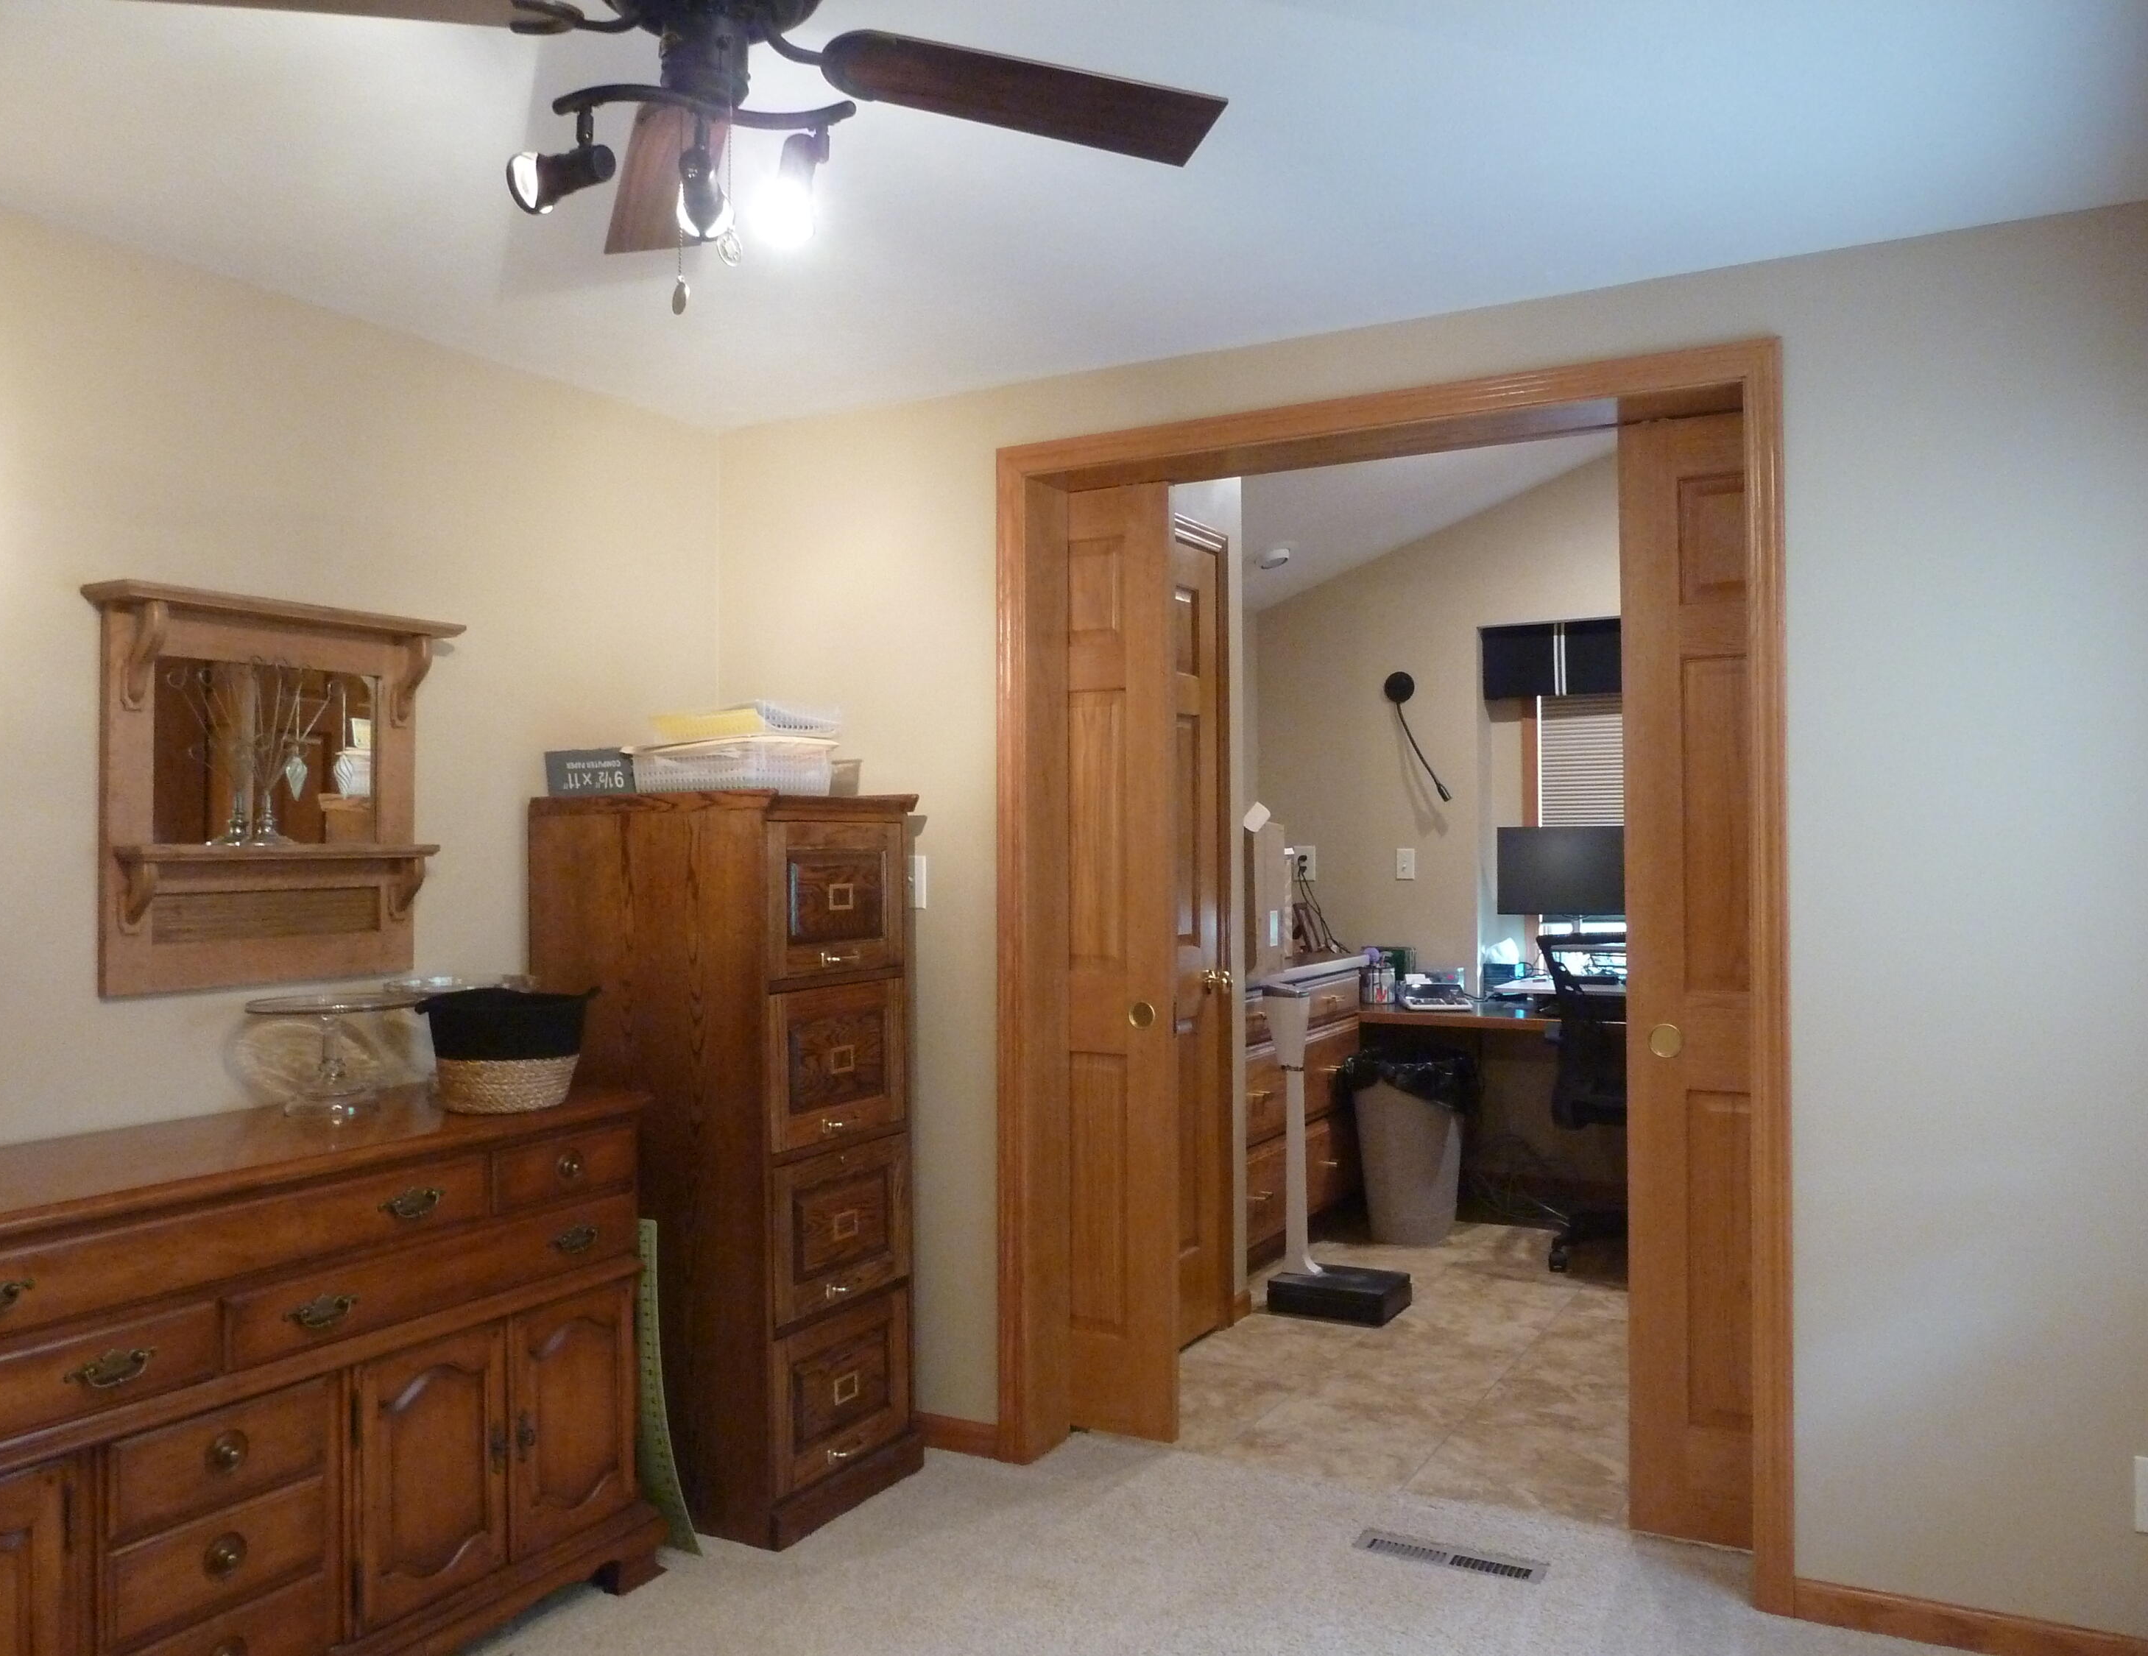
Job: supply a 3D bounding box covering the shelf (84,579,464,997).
[{"bbox_3d":[-1.298,-0.053,2.651,0.118,0.620,0.616,-1,0,28],"label":"shelf"}]

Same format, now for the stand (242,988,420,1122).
[{"bbox_3d":[-1.200,0.374,2.582,0.258,0.186,0.258,-1,0,28],"label":"stand"}]

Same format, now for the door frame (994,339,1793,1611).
[{"bbox_3d":[0.554,0.250,3.049,1.498,2.090,0.200,-1,0,28],"label":"door frame"}]

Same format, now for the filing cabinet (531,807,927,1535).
[{"bbox_3d":[-0.693,0.621,3.208,0.618,1.367,0.457,-1,0,28],"label":"filing cabinet"}]

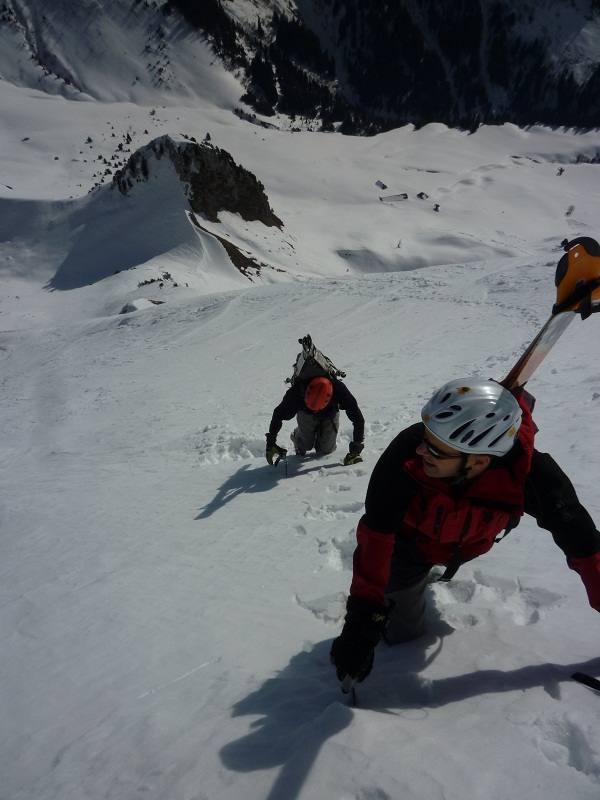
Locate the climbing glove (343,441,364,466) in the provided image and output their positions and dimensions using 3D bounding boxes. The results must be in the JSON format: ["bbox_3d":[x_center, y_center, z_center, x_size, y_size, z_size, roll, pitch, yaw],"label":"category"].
[{"bbox_3d":[0.431,0.431,5.400,0.150,0.210,0.150,10,21,9],"label":"climbing glove"}]

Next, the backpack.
[{"bbox_3d":[0.127,-0.250,5.500,0.420,0.580,0.320,0,50,0],"label":"backpack"}]

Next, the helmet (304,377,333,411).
[{"bbox_3d":[0.143,-0.054,5.200,0.210,0.170,0.275,12,78,3],"label":"helmet"}]

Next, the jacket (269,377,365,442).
[{"bbox_3d":[0.132,0.052,5.360,0.720,0.600,0.450,0,50,0],"label":"jacket"}]

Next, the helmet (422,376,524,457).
[{"bbox_3d":[0.479,0.037,1.850,0.285,0.180,0.225,7,28,-20],"label":"helmet"}]

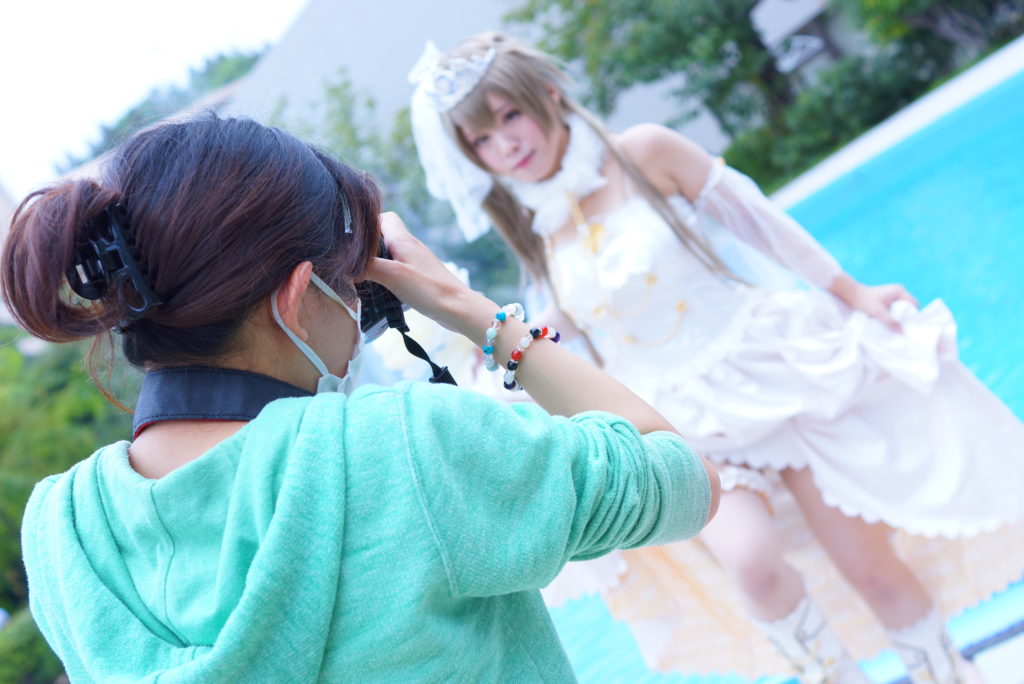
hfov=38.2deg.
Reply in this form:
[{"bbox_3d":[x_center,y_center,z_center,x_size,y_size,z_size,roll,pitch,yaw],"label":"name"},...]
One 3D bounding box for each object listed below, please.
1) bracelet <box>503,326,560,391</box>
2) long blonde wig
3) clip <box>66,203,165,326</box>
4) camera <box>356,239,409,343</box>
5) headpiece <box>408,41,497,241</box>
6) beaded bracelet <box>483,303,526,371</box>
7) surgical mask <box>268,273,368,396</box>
[{"bbox_3d":[0.022,0.016,1.200,0.014,0.066,0.064,36,90,40],"label":"bracelet"},{"bbox_3d":[0.102,-0.254,2.450,0.250,0.560,0.250,-34,12,20],"label":"long blonde wig"},{"bbox_3d":[-0.295,-0.058,1.100,0.060,0.090,0.055,-24,4,-38],"label":"clip"},{"bbox_3d":[-0.135,-0.045,1.270,0.128,0.095,0.110,-27,9,23],"label":"camera"},{"bbox_3d":[-0.084,-0.326,2.360,0.175,0.285,0.160,-34,12,20],"label":"headpiece"},{"bbox_3d":[-0.002,-0.001,1.215,0.014,0.064,0.062,28,90,39],"label":"beaded bracelet"},{"bbox_3d":[-0.170,0.003,1.175,0.145,0.110,0.120,-14,-4,38],"label":"surgical mask"}]

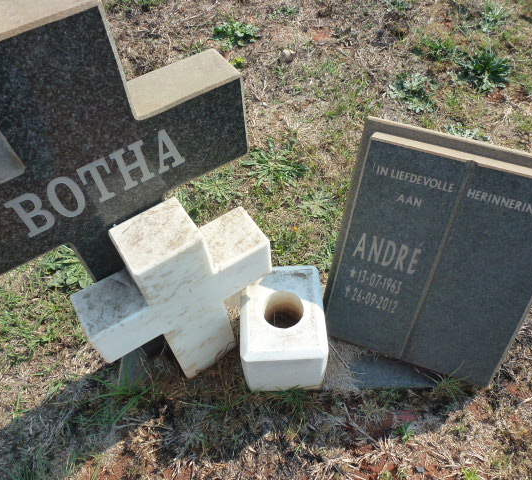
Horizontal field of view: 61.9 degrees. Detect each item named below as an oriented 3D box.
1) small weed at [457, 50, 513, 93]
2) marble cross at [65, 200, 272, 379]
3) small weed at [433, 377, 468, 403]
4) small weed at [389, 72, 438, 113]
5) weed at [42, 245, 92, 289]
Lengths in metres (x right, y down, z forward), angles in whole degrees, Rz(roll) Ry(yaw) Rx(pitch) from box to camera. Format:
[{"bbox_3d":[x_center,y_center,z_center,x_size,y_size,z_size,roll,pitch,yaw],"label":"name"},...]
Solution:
[{"bbox_3d":[1.052,-0.814,2.137,0.199,0.070,0.183,21,57,18],"label":"small weed"},{"bbox_3d":[-0.211,0.161,1.157,0.449,0.577,0.133,-29,57,-17],"label":"marble cross"},{"bbox_3d":[0.523,0.421,1.259,0.080,0.055,0.085,-37,59,-22],"label":"small weed"},{"bbox_3d":[0.686,-0.692,2.075,0.182,0.055,0.190,14,55,13],"label":"small weed"},{"bbox_3d":[-0.691,0.097,1.563,0.170,0.060,0.160,-36,59,-22],"label":"weed"}]

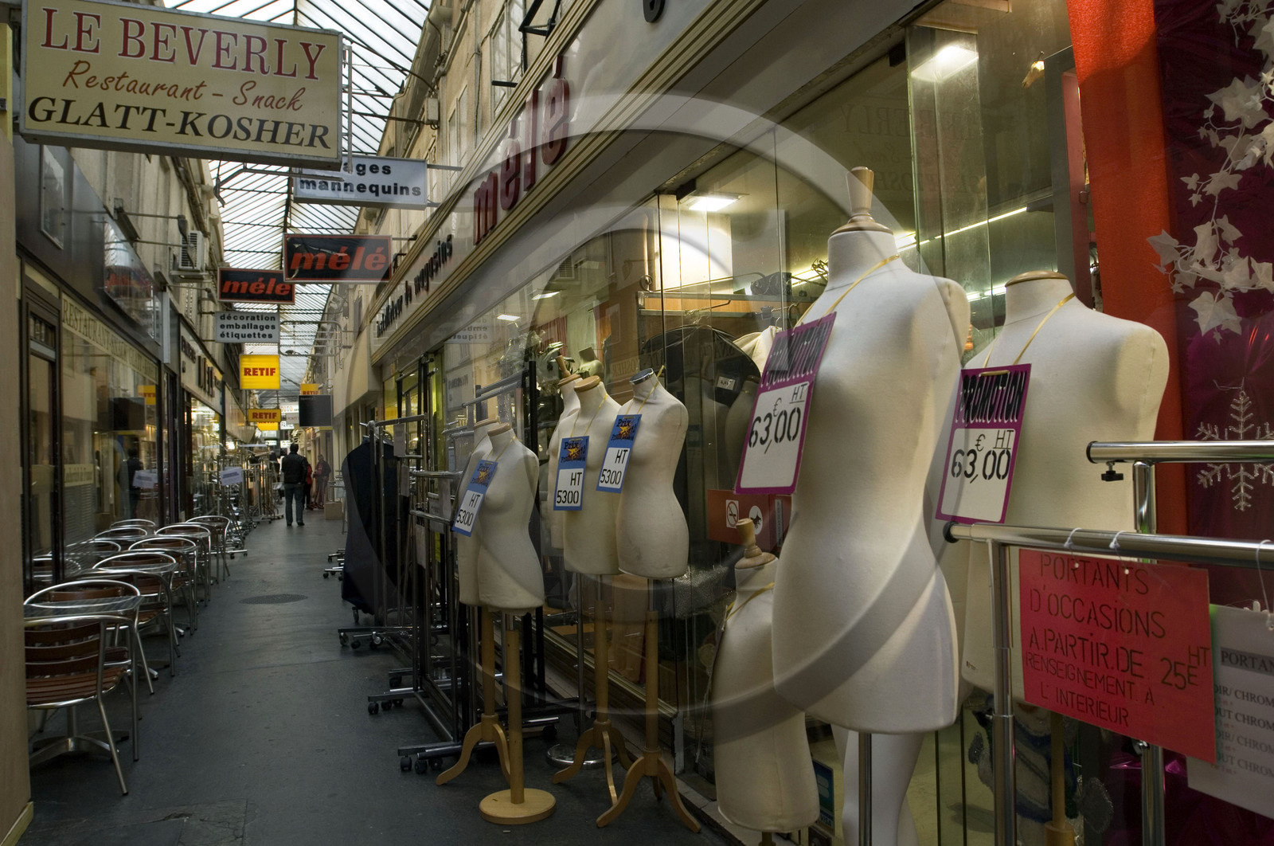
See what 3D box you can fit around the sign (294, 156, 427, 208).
[{"bbox_3d":[-2.495,-2.188,8.028,1.144,0.417,0.150,-1,-2,-23],"label":"sign"}]

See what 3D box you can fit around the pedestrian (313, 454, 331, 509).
[{"bbox_3d":[-9.498,1.768,26.600,0.500,1.618,0.350,-3,-2,35],"label":"pedestrian"}]

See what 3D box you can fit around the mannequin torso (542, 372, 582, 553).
[{"bbox_3d":[-0.299,0.162,4.175,0.250,0.874,0.360,-1,-2,-29],"label":"mannequin torso"}]

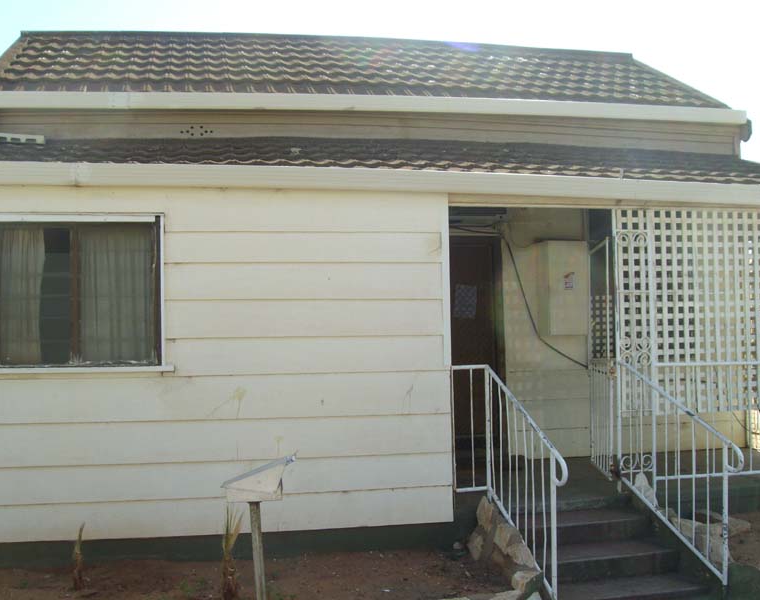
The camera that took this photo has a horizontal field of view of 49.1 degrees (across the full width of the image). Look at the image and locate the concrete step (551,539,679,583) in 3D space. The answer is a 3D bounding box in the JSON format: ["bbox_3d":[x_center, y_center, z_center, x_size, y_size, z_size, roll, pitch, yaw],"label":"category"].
[{"bbox_3d":[1.407,1.666,5.317,0.895,0.140,0.337,0,-2,-13],"label":"concrete step"}]

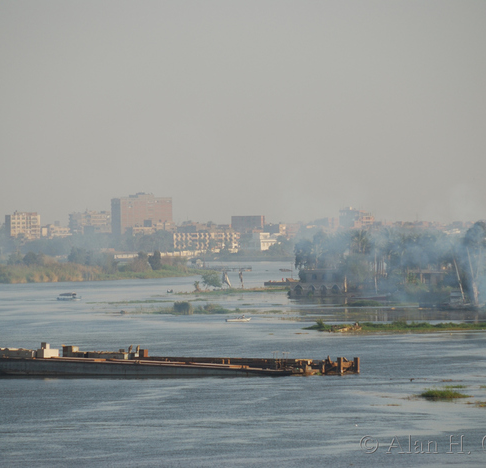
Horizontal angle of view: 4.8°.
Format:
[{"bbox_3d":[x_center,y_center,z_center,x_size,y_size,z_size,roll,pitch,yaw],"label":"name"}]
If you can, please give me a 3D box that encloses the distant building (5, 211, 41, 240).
[{"bbox_3d":[-156.210,-2.840,4150.000,21.500,24.880,15.000,0,0,-14],"label":"distant building"}]

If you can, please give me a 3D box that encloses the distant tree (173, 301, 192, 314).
[{"bbox_3d":[-13.340,16.730,1320.000,4.520,3.170,4.200,0,0,0],"label":"distant tree"}]

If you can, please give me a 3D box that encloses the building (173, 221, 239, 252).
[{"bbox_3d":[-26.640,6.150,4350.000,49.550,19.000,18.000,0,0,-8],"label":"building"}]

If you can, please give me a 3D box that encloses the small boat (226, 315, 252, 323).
[{"bbox_3d":[-0.954,17.927,1238.000,5.600,1.500,1.600,0,0,5],"label":"small boat"}]

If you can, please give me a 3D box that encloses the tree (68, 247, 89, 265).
[{"bbox_3d":[-70.440,9.850,2500.000,9.420,8.990,8.500,0,0,0],"label":"tree"}]

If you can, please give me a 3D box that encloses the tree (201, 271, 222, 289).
[{"bbox_3d":[-9.660,14.570,1820.000,6.240,5.770,6.000,0,0,0],"label":"tree"}]

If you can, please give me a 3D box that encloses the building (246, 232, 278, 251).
[{"bbox_3d":[10.774,4.726,3400.000,18.500,11.200,14.000,0,0,-5],"label":"building"}]

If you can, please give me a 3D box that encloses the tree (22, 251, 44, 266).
[{"bbox_3d":[-87.410,10.610,2430.000,8.740,7.490,7.500,0,0,0],"label":"tree"}]

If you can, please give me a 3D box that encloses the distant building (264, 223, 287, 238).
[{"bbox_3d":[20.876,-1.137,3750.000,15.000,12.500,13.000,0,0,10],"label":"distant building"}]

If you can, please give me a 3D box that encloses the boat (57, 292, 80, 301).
[{"bbox_3d":[-47.390,17.083,1590.000,6.600,2.300,1.900,0,0,0],"label":"boat"}]

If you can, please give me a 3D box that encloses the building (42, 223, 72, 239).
[{"bbox_3d":[-124.589,-1.682,3900.000,20.000,12.000,14.000,0,0,-5],"label":"building"}]

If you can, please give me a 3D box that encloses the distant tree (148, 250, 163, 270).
[{"bbox_3d":[-36.721,11.074,2450.000,6.000,8.300,6.000,0,0,0],"label":"distant tree"}]

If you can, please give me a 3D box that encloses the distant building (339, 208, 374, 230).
[{"bbox_3d":[81.655,-9.345,4200.000,24.000,18.000,18.000,0,0,5],"label":"distant building"}]

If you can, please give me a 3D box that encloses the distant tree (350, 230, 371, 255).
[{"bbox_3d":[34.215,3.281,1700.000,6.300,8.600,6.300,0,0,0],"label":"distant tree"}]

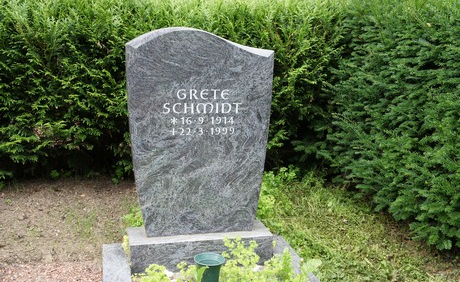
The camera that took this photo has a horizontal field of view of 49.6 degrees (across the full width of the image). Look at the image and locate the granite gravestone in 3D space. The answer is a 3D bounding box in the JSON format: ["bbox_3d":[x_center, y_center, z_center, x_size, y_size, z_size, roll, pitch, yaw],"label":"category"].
[{"bbox_3d":[-0.119,-0.035,2.170,0.645,0.887,0.127,0,12,-14],"label":"granite gravestone"}]

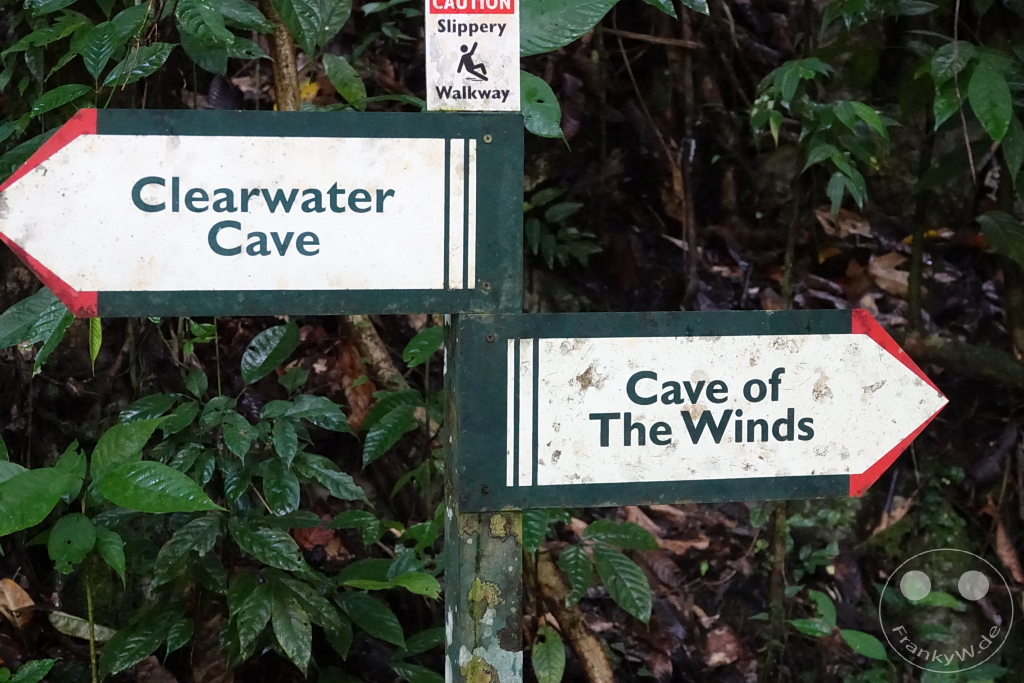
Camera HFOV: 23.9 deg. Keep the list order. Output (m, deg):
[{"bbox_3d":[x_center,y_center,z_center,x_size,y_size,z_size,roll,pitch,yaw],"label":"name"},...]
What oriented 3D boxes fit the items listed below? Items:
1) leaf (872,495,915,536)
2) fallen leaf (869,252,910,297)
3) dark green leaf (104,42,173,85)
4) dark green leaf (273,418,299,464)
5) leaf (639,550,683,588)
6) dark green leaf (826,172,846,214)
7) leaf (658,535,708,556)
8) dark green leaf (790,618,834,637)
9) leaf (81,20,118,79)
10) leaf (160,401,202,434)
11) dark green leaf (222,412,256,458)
[{"bbox_3d":[0.775,0.353,4.900,0.045,0.125,0.025,32,-19,41],"label":"leaf"},{"bbox_3d":[0.736,-0.132,4.700,0.072,0.101,0.025,-35,-25,-18],"label":"fallen leaf"},{"bbox_3d":[-0.588,-0.437,3.820,0.142,0.062,0.022,-27,-40,16],"label":"dark green leaf"},{"bbox_3d":[-0.357,0.159,3.820,0.043,0.085,0.018,-7,-28,-4],"label":"dark green leaf"},{"bbox_3d":[0.268,0.406,4.300,0.056,0.097,0.020,-35,-27,-23],"label":"leaf"},{"bbox_3d":[0.711,-0.324,5.300,0.042,0.097,0.020,6,-17,8],"label":"dark green leaf"},{"bbox_3d":[0.342,0.405,4.800,0.105,0.025,0.045,-3,45,-3],"label":"leaf"},{"bbox_3d":[0.578,0.550,4.650,0.087,0.015,0.045,9,42,10],"label":"dark green leaf"},{"bbox_3d":[-0.710,-0.501,4.150,0.062,0.115,0.020,6,-33,4],"label":"leaf"},{"bbox_3d":[-0.523,0.123,3.820,0.044,0.018,0.087,29,59,25],"label":"leaf"},{"bbox_3d":[-0.469,0.161,4.150,0.050,0.088,0.018,-13,-26,-7],"label":"dark green leaf"}]

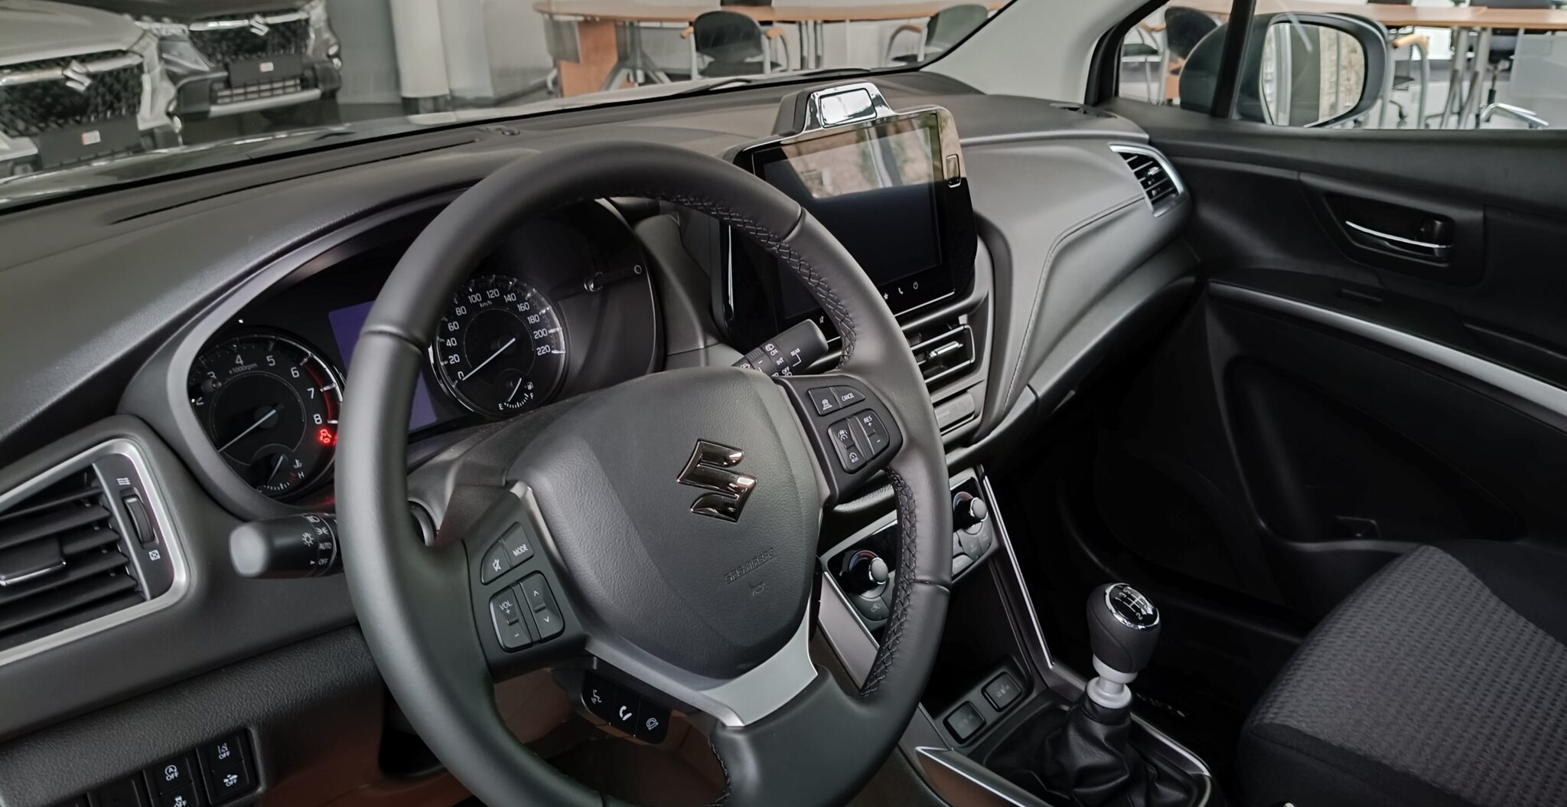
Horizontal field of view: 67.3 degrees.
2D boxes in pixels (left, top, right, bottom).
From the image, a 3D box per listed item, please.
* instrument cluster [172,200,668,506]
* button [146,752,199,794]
[{"bbox_3d":[-0.245,-0.033,0.791,0.310,0.155,0.090,-23,11,-42],"label":"instrument cluster"},{"bbox_3d":[-0.319,0.191,0.612,0.022,0.017,0.010,-19,24,-36],"label":"button"}]

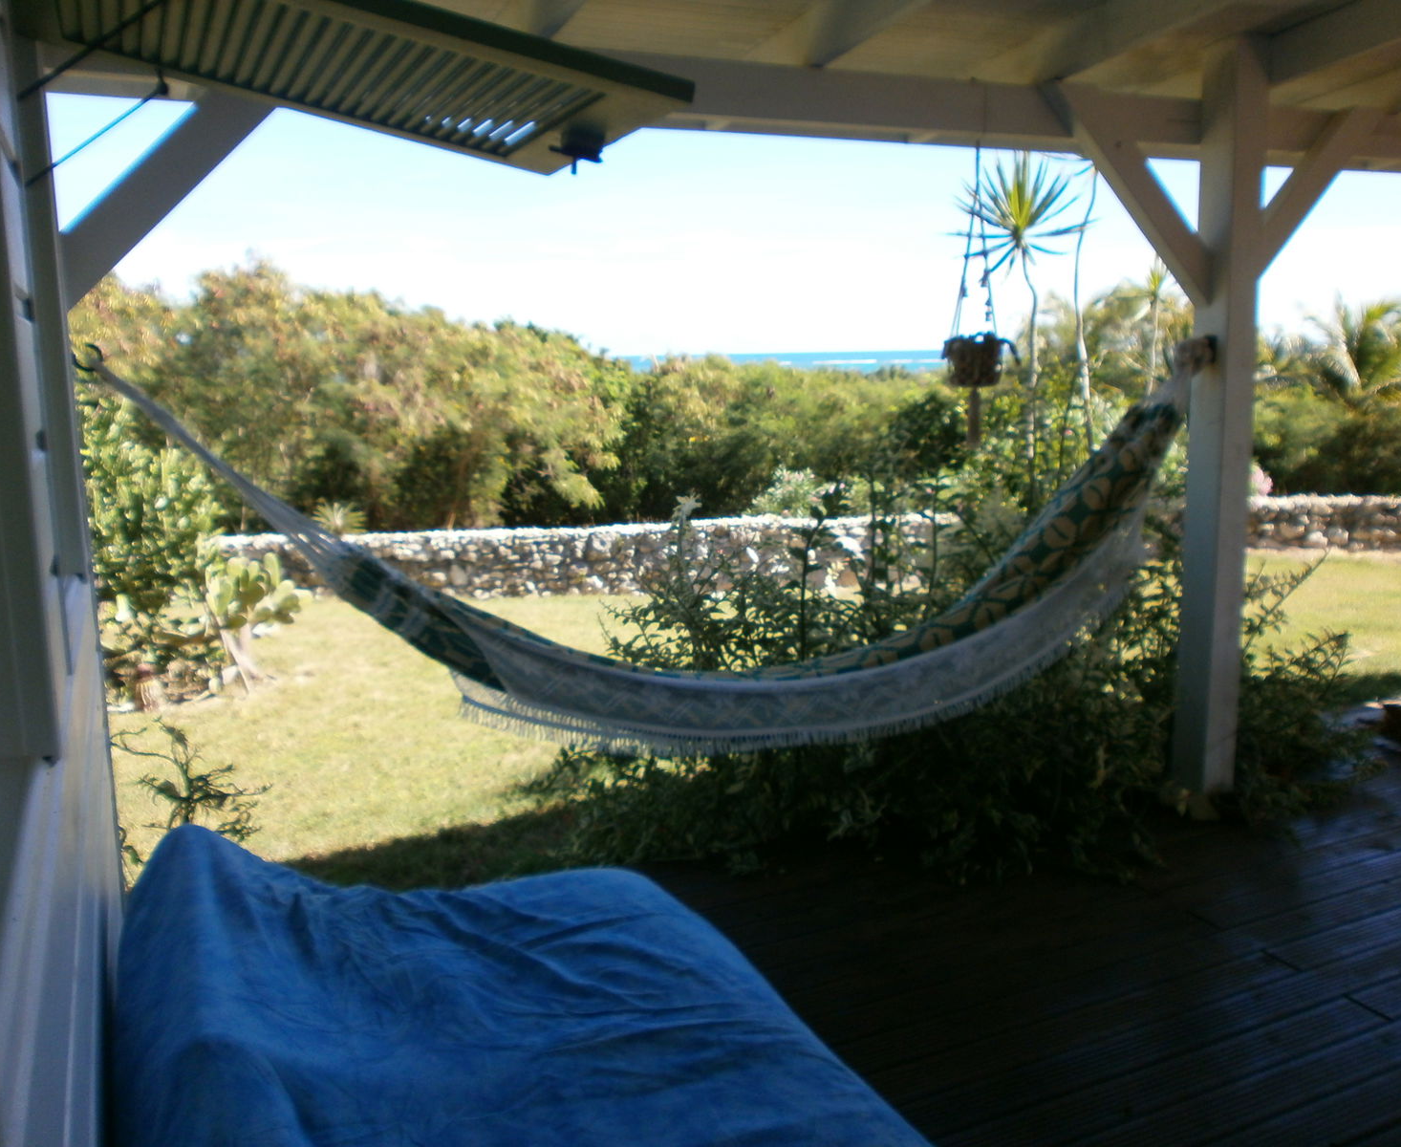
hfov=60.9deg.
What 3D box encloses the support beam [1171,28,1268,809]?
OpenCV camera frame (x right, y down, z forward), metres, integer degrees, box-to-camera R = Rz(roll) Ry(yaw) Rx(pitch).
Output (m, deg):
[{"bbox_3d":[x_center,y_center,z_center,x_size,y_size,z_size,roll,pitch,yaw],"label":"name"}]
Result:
[{"bbox_3d":[1.823,-0.474,4.188,0.148,2.560,0.148,-5,11,-23],"label":"support beam"}]

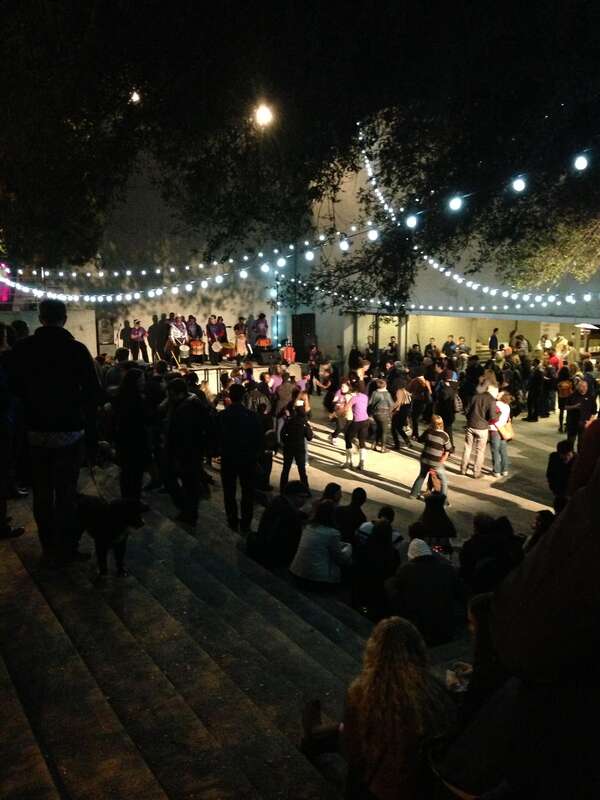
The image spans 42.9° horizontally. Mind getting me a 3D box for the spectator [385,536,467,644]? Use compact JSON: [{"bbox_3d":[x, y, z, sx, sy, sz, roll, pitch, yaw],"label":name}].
[{"bbox_3d":[1.060,1.571,6.350,0.600,0.920,0.720,4,8,30],"label":"spectator"}]

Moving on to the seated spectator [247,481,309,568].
[{"bbox_3d":[-0.180,1.321,8.050,0.600,0.960,0.660,6,9,40],"label":"seated spectator"}]

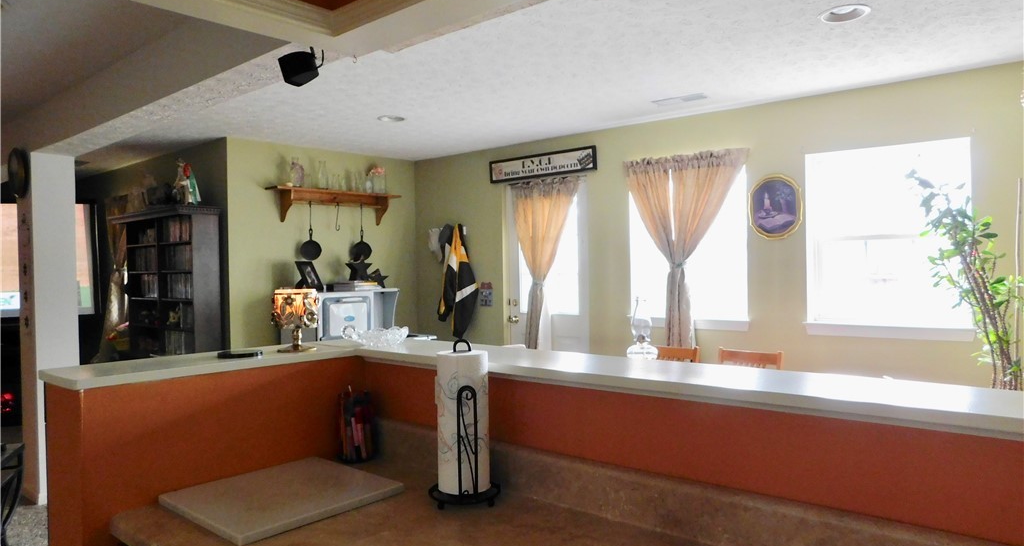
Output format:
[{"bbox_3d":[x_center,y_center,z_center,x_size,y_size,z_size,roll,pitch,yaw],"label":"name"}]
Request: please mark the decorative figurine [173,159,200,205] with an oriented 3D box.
[{"bbox_3d":[-2.579,-0.690,5.394,0.200,0.380,0.150,-1,1,41],"label":"decorative figurine"}]

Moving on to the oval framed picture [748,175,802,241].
[{"bbox_3d":[1.721,-0.433,4.430,0.340,0.420,0.030,-1,1,41],"label":"oval framed picture"}]

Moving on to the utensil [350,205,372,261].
[{"bbox_3d":[-1.372,-0.358,6.197,0.050,0.515,0.195,-1,1,41],"label":"utensil"}]

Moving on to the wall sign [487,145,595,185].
[{"bbox_3d":[0.236,-0.898,5.700,1.130,0.185,0.030,-1,1,41],"label":"wall sign"}]

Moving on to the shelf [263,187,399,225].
[{"bbox_3d":[-1.520,-0.574,5.959,0.180,0.285,1.275,-1,1,41],"label":"shelf"}]

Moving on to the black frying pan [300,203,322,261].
[{"bbox_3d":[-1.719,-0.353,5.795,0.050,0.510,0.190,-1,1,41],"label":"black frying pan"}]

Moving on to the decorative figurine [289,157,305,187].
[{"bbox_3d":[-1.790,-0.829,5.651,0.110,0.250,0.110,-1,1,41],"label":"decorative figurine"}]

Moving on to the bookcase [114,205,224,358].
[{"bbox_3d":[-2.905,0.442,5.696,1.360,1.877,0.330,-1,1,41],"label":"bookcase"}]

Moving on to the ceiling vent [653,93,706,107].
[{"bbox_3d":[1.078,-1.113,4.384,0.340,0.020,0.130,-1,1,41],"label":"ceiling vent"}]

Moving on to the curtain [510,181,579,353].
[{"bbox_3d":[0.278,0.048,5.614,0.690,1.600,0.090,-1,1,41],"label":"curtain"}]

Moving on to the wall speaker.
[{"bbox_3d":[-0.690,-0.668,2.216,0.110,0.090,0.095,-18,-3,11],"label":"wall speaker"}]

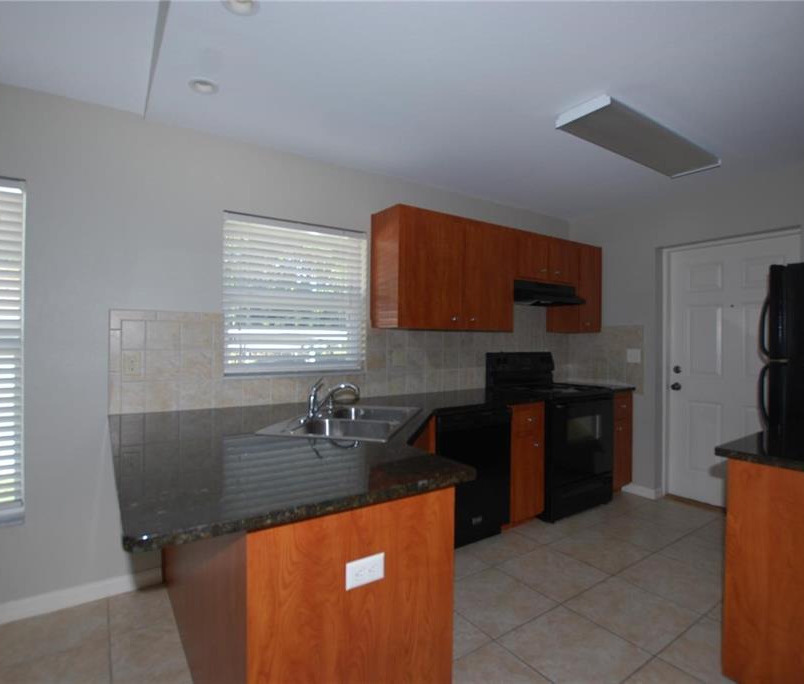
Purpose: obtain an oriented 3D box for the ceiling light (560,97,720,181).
[{"bbox_3d":[1.407,-1.136,2.458,1.221,0.070,0.290,0,0,-33],"label":"ceiling light"}]

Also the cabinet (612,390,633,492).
[{"bbox_3d":[1.660,0.850,3.797,0.364,0.875,0.605,0,0,-33],"label":"cabinet"}]

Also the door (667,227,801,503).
[{"bbox_3d":[2.507,0.264,3.246,0.045,2.030,0.870,0,-1,-33],"label":"door"}]

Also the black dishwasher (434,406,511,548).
[{"bbox_3d":[0.292,0.856,2.896,0.604,0.870,0.610,0,0,-33],"label":"black dishwasher"}]

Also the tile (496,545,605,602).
[{"bbox_3d":[0.848,1.294,2.407,0.451,0.010,0.451,0,0,-33],"label":"tile"}]

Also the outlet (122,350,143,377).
[{"bbox_3d":[-1.367,0.116,2.164,0.074,0.119,0.010,0,-1,-33],"label":"outlet"}]

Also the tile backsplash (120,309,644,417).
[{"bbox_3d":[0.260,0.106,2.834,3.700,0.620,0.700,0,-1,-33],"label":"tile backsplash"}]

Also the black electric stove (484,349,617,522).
[{"bbox_3d":[1.197,0.693,3.466,0.764,1.190,0.655,0,0,-33],"label":"black electric stove"}]

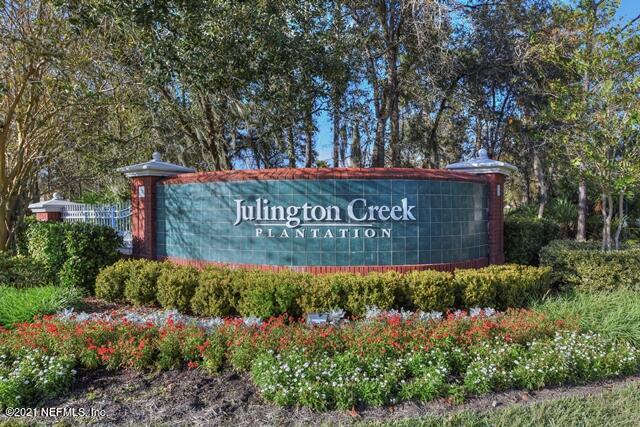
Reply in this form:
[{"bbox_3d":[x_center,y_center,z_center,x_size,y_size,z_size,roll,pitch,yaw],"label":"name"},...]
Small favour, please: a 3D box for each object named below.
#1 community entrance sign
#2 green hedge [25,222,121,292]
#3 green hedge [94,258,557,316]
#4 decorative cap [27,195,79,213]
[{"bbox_3d":[-0.030,0.090,6.950,6.950,2.300,2.100,0,1,0],"label":"community entrance sign"},{"bbox_3d":[-4.450,0.700,7.700,1.600,1.120,1.100,0,1,18],"label":"green hedge"},{"bbox_3d":[0.050,0.990,5.900,6.500,0.560,1.500,0,1,0],"label":"green hedge"},{"bbox_3d":[-6.350,-0.255,10.300,0.880,0.460,0.880,0,1,34],"label":"decorative cap"}]

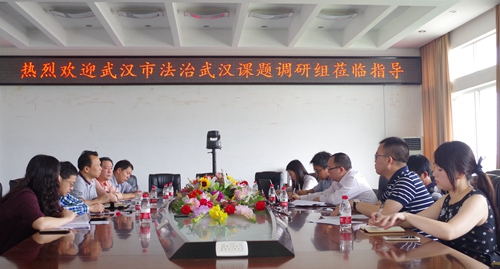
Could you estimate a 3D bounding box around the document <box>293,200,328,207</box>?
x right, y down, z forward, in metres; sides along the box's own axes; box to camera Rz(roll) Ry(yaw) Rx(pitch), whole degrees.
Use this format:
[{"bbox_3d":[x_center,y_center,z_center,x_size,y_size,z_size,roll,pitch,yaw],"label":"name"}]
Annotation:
[{"bbox_3d":[0.521,0.605,4.380,0.300,0.015,0.250,-1,-4,-5],"label":"document"}]

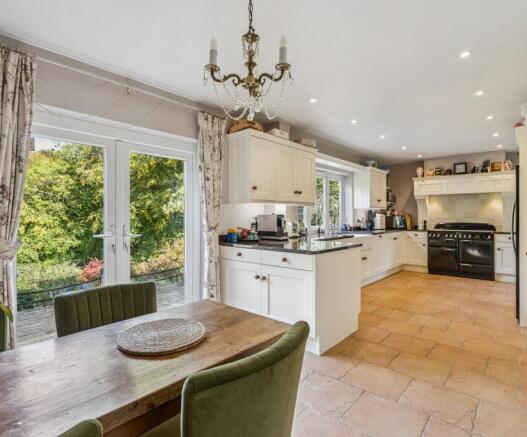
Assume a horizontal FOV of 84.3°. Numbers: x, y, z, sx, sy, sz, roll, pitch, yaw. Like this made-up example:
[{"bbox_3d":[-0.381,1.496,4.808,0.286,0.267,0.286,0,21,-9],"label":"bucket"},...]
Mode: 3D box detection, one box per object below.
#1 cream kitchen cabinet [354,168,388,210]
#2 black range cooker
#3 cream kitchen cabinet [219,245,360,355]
[{"bbox_3d":[2.373,-0.637,6.424,0.350,0.865,1.000,0,0,42],"label":"cream kitchen cabinet"},{"bbox_3d":[4.133,0.645,6.079,1.095,1.080,0.600,0,0,42],"label":"black range cooker"},{"bbox_3d":[0.278,0.768,3.332,1.325,0.900,0.940,0,0,42],"label":"cream kitchen cabinet"}]

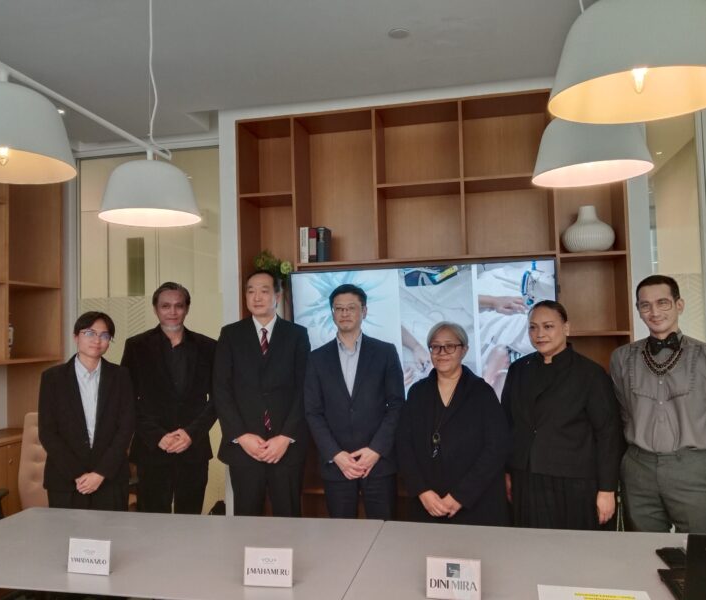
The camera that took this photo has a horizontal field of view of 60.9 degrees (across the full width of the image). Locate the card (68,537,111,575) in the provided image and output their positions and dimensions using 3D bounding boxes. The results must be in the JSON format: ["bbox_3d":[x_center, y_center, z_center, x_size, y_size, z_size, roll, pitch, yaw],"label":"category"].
[{"bbox_3d":[-0.843,0.826,1.943,0.150,0.104,0.037,-2,-3,13],"label":"card"}]

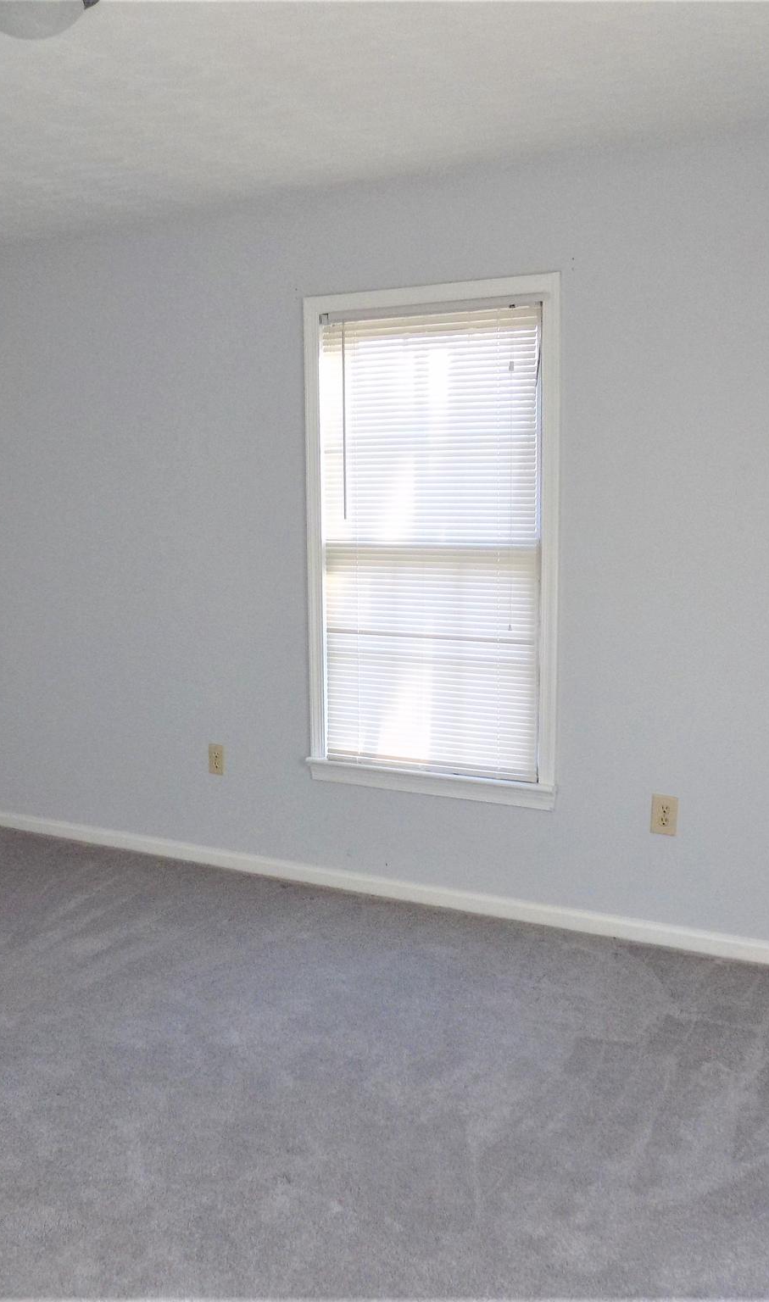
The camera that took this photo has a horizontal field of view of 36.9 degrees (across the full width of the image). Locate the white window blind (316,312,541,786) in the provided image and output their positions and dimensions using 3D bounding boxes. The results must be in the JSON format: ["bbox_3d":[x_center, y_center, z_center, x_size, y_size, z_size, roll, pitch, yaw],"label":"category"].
[{"bbox_3d":[0.150,-0.355,3.882,0.805,1.549,0.040,4,9,28],"label":"white window blind"}]

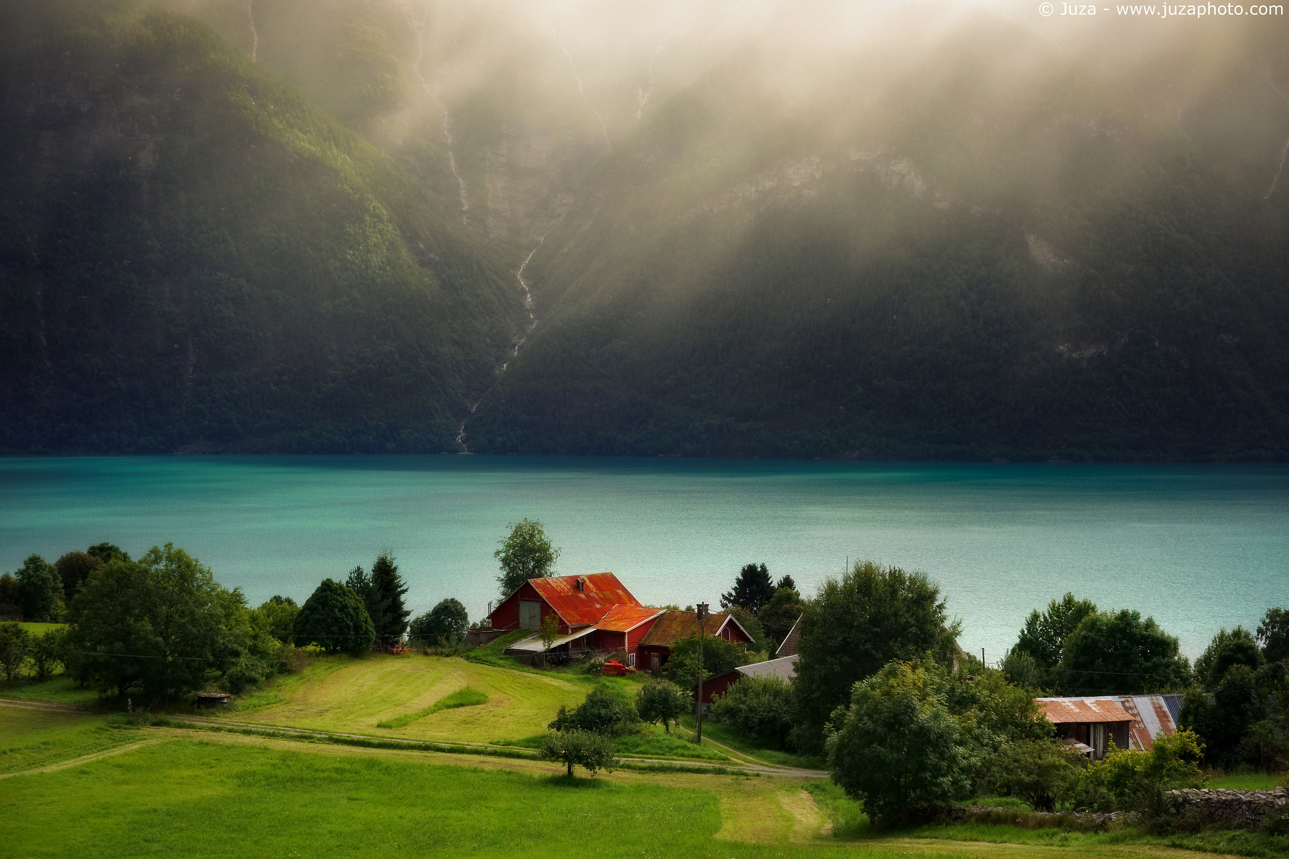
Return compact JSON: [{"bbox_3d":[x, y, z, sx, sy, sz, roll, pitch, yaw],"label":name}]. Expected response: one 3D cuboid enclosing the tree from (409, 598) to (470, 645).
[{"bbox_3d":[-19.360,18.369,230.000,5.898,4.949,5.309,0,2,0],"label":"tree"}]

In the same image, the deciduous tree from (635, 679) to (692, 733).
[{"bbox_3d":[1.363,19.232,169.000,4.054,3.776,3.852,0,2,0],"label":"deciduous tree"}]

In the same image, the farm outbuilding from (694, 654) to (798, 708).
[{"bbox_3d":[10.009,20.762,196.323,7.400,4.300,10.500,1,3,33],"label":"farm outbuilding"}]

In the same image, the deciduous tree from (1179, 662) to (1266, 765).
[{"bbox_3d":[34.517,17.100,145.000,5.158,6.360,4.900,0,2,0],"label":"deciduous tree"}]

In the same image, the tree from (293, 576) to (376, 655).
[{"bbox_3d":[-27.263,16.515,214.000,7.170,6.819,6.811,0,2,0],"label":"tree"}]

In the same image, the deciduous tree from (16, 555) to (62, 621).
[{"bbox_3d":[-61.651,16.215,248.000,4.616,6.978,4.385,0,2,0],"label":"deciduous tree"}]

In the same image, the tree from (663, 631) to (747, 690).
[{"bbox_3d":[4.988,19.172,201.000,6.901,5.074,6.556,0,2,0],"label":"tree"}]

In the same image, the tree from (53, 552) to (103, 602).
[{"bbox_3d":[-63.117,17.615,272.000,5.963,7.766,5.963,0,2,0],"label":"tree"}]

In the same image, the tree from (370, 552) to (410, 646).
[{"bbox_3d":[-23.604,15.805,226.000,3.926,8.978,3.926,0,2,0],"label":"tree"}]

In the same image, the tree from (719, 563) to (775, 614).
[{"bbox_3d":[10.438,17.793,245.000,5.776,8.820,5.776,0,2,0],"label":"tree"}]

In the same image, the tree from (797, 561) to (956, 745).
[{"bbox_3d":[15.288,14.897,160.000,10.788,12.580,10.248,0,2,0],"label":"tree"}]

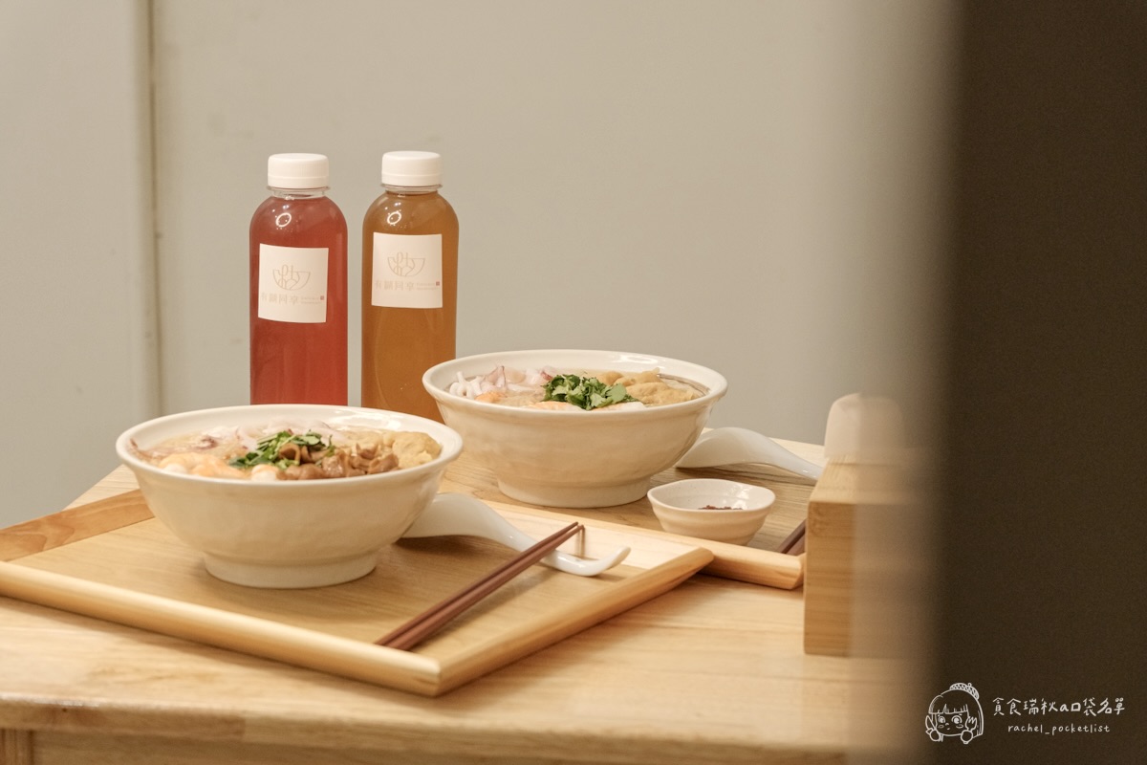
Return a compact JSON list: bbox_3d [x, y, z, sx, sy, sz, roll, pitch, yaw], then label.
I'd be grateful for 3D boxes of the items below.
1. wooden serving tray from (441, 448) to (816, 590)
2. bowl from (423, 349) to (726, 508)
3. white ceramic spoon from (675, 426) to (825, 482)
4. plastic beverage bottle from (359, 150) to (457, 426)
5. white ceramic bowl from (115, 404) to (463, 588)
[{"bbox_3d":[0.054,0.065,1.503,0.352,0.021,0.254,8,14,34],"label":"wooden serving tray"},{"bbox_3d":[0.001,0.032,1.512,0.191,0.073,0.191,1,11,0],"label":"bowl"},{"bbox_3d":[0.135,0.045,1.564,0.158,0.030,0.045,5,12,22],"label":"white ceramic spoon"},{"bbox_3d":[-0.111,-0.055,1.635,0.066,0.203,0.066,1,11,0],"label":"plastic beverage bottle"},{"bbox_3d":[-0.157,0.067,1.332,0.191,0.073,0.191,1,11,0],"label":"white ceramic bowl"}]

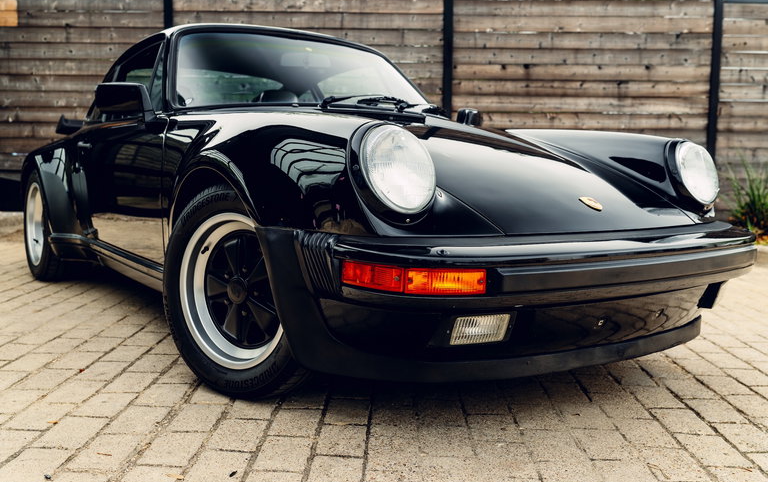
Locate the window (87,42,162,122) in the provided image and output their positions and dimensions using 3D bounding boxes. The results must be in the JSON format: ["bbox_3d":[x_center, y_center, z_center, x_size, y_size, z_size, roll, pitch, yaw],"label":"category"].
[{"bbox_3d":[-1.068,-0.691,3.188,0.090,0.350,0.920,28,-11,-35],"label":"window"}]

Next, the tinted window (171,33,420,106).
[{"bbox_3d":[-0.297,-0.726,3.240,1.300,0.560,0.170,-3,-37,-36],"label":"tinted window"}]

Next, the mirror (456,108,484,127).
[{"bbox_3d":[0.428,-0.583,3.701,0.200,0.140,0.100,-3,8,-36],"label":"mirror"}]

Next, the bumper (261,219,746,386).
[{"bbox_3d":[0.526,0.120,2.172,1.680,0.360,0.670,-3,8,-36],"label":"bumper"}]

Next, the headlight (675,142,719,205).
[{"bbox_3d":[1.041,-0.222,2.503,0.220,0.220,0.090,-3,-13,-36],"label":"headlight"}]

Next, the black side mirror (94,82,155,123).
[{"bbox_3d":[-0.946,-0.502,2.703,0.210,0.145,0.100,-3,8,-36],"label":"black side mirror"}]

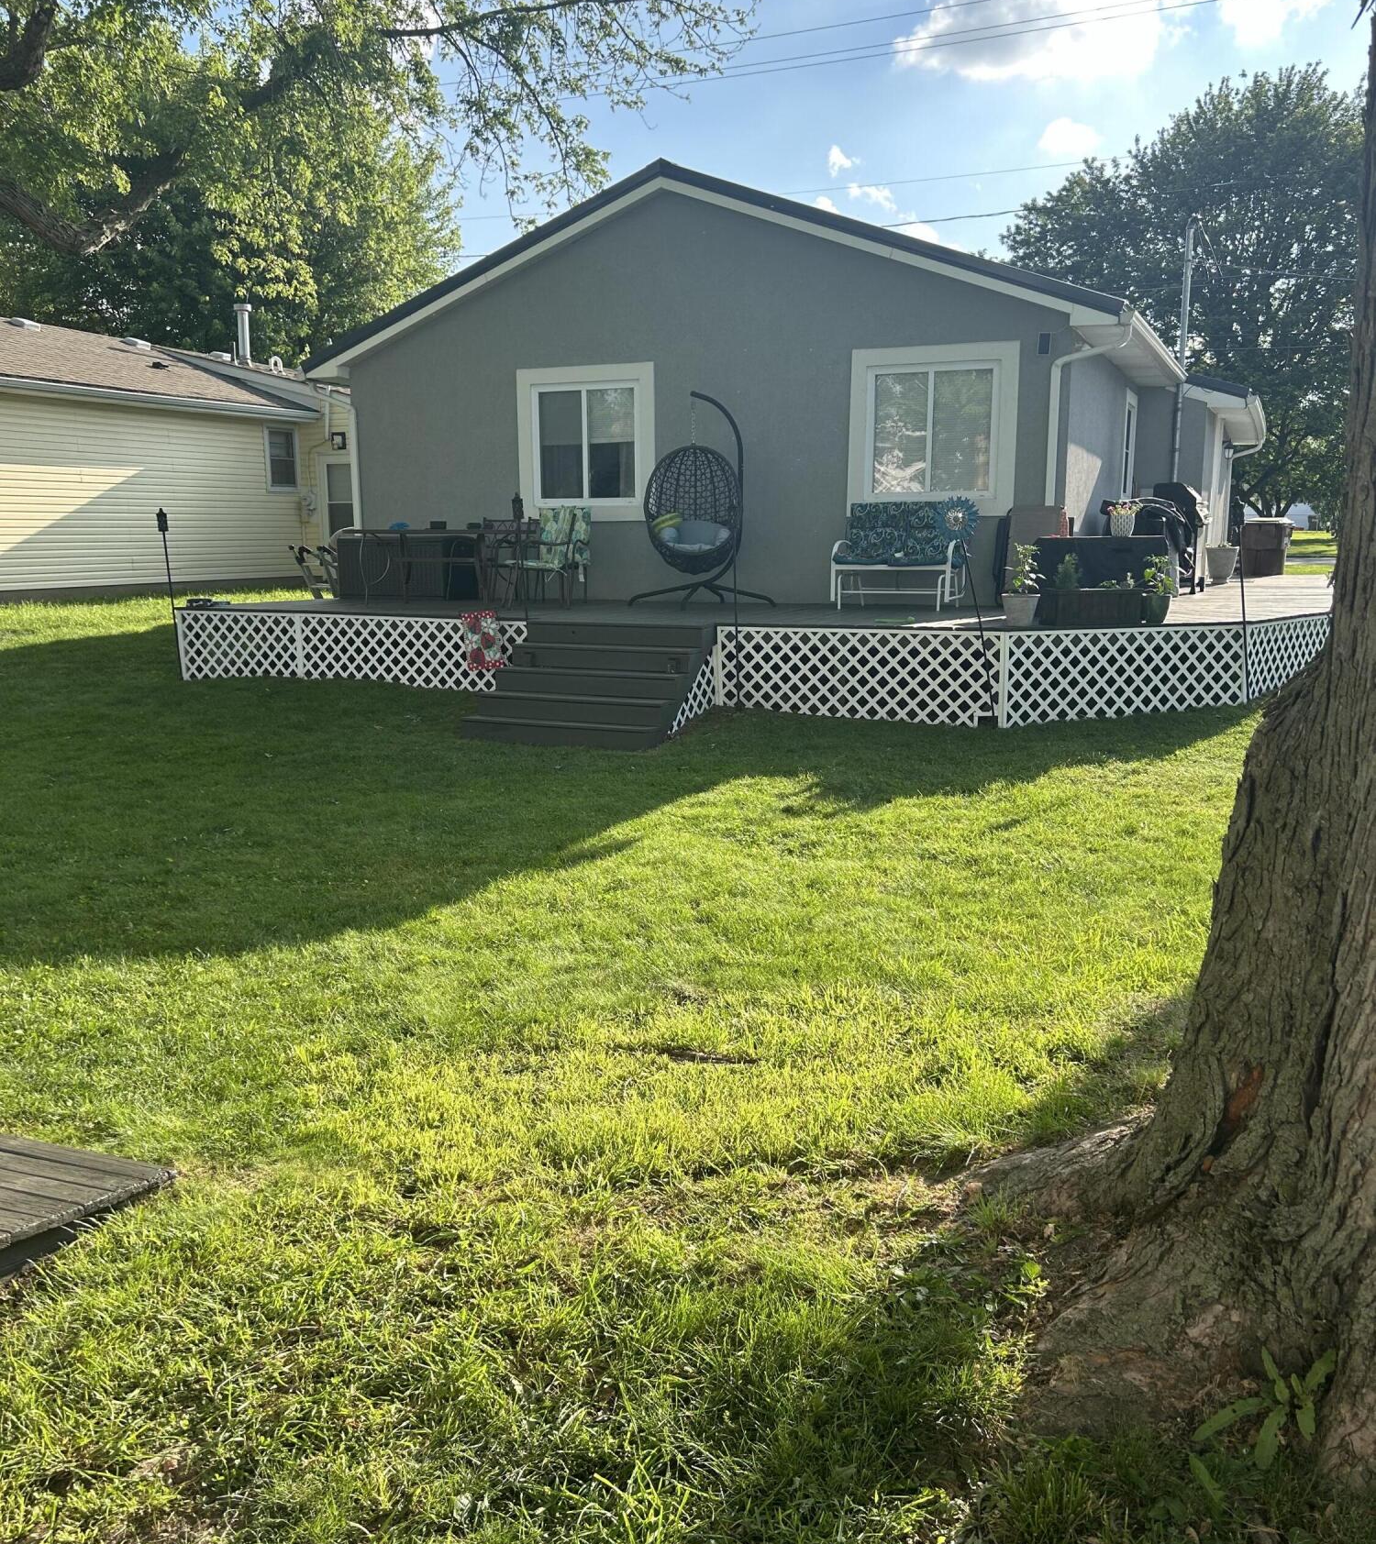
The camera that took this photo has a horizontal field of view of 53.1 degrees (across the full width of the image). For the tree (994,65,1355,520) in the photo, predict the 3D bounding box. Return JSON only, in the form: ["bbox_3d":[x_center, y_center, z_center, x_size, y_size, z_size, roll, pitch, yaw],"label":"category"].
[{"bbox_3d":[14.533,-11.279,35.128,12.000,12.603,11.500,4,11,21],"label":"tree"}]

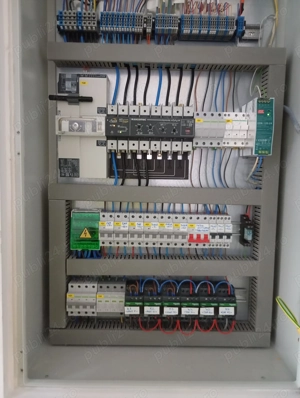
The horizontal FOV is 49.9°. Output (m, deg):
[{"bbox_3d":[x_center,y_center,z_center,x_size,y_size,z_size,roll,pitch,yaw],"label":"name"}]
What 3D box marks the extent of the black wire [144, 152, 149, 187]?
[{"bbox_3d":[-0.008,-0.072,0.787,0.011,0.083,0.016,1,5,-1],"label":"black wire"}]

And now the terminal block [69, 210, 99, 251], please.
[{"bbox_3d":[-0.159,0.078,0.822,0.072,0.094,0.058,1,5,-1],"label":"terminal block"}]

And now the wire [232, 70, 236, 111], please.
[{"bbox_3d":[0.211,-0.268,0.803,0.006,0.107,0.009,1,5,0],"label":"wire"}]

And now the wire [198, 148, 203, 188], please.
[{"bbox_3d":[0.129,-0.076,0.814,0.007,0.101,0.010,1,5,0],"label":"wire"}]

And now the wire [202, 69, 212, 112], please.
[{"bbox_3d":[0.141,-0.266,0.790,0.023,0.104,0.017,1,5,-1],"label":"wire"}]

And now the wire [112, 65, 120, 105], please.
[{"bbox_3d":[-0.080,-0.272,0.769,0.019,0.093,0.022,1,5,-1],"label":"wire"}]

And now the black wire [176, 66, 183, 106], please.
[{"bbox_3d":[0.074,-0.279,0.802,0.015,0.102,0.014,1,5,0],"label":"black wire"}]

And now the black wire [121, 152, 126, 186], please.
[{"bbox_3d":[-0.066,-0.075,0.811,0.015,0.088,0.015,1,5,-1],"label":"black wire"}]

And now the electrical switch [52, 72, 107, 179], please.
[{"bbox_3d":[-0.156,-0.169,0.776,0.116,0.234,0.090,1,5,-1],"label":"electrical switch"}]

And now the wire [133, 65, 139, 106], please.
[{"bbox_3d":[-0.034,-0.282,0.802,0.011,0.104,0.013,1,5,0],"label":"wire"}]

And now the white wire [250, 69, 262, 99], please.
[{"bbox_3d":[0.253,-0.274,0.765,0.028,0.069,0.050,1,5,-1],"label":"white wire"}]

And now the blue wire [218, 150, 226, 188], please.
[{"bbox_3d":[0.185,-0.076,0.819,0.019,0.100,0.012,1,5,-1],"label":"blue wire"}]

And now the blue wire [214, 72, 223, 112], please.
[{"bbox_3d":[0.172,-0.268,0.803,0.017,0.109,0.013,1,5,0],"label":"blue wire"}]

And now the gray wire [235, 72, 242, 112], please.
[{"bbox_3d":[0.218,-0.263,0.791,0.017,0.098,0.016,1,5,-1],"label":"gray wire"}]

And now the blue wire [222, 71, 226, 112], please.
[{"bbox_3d":[0.183,-0.264,0.791,0.010,0.101,0.012,1,5,-1],"label":"blue wire"}]

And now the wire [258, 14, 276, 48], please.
[{"bbox_3d":[0.288,-0.410,0.790,0.040,0.086,0.020,1,5,0],"label":"wire"}]

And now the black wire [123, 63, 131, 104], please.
[{"bbox_3d":[-0.057,-0.283,0.802,0.017,0.104,0.014,1,5,0],"label":"black wire"}]

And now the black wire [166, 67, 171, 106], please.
[{"bbox_3d":[0.046,-0.278,0.798,0.012,0.095,0.014,1,5,-1],"label":"black wire"}]

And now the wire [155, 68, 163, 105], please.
[{"bbox_3d":[0.023,-0.280,0.802,0.016,0.105,0.014,1,5,0],"label":"wire"}]

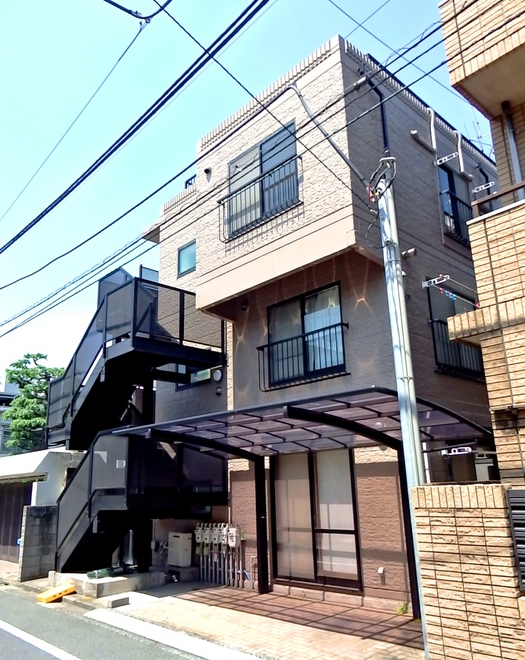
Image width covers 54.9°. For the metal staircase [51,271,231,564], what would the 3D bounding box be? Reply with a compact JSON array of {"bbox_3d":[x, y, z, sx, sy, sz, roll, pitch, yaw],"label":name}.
[{"bbox_3d":[-2.616,1.505,10.556,3.450,6.400,2.200,-18,-24,42],"label":"metal staircase"}]

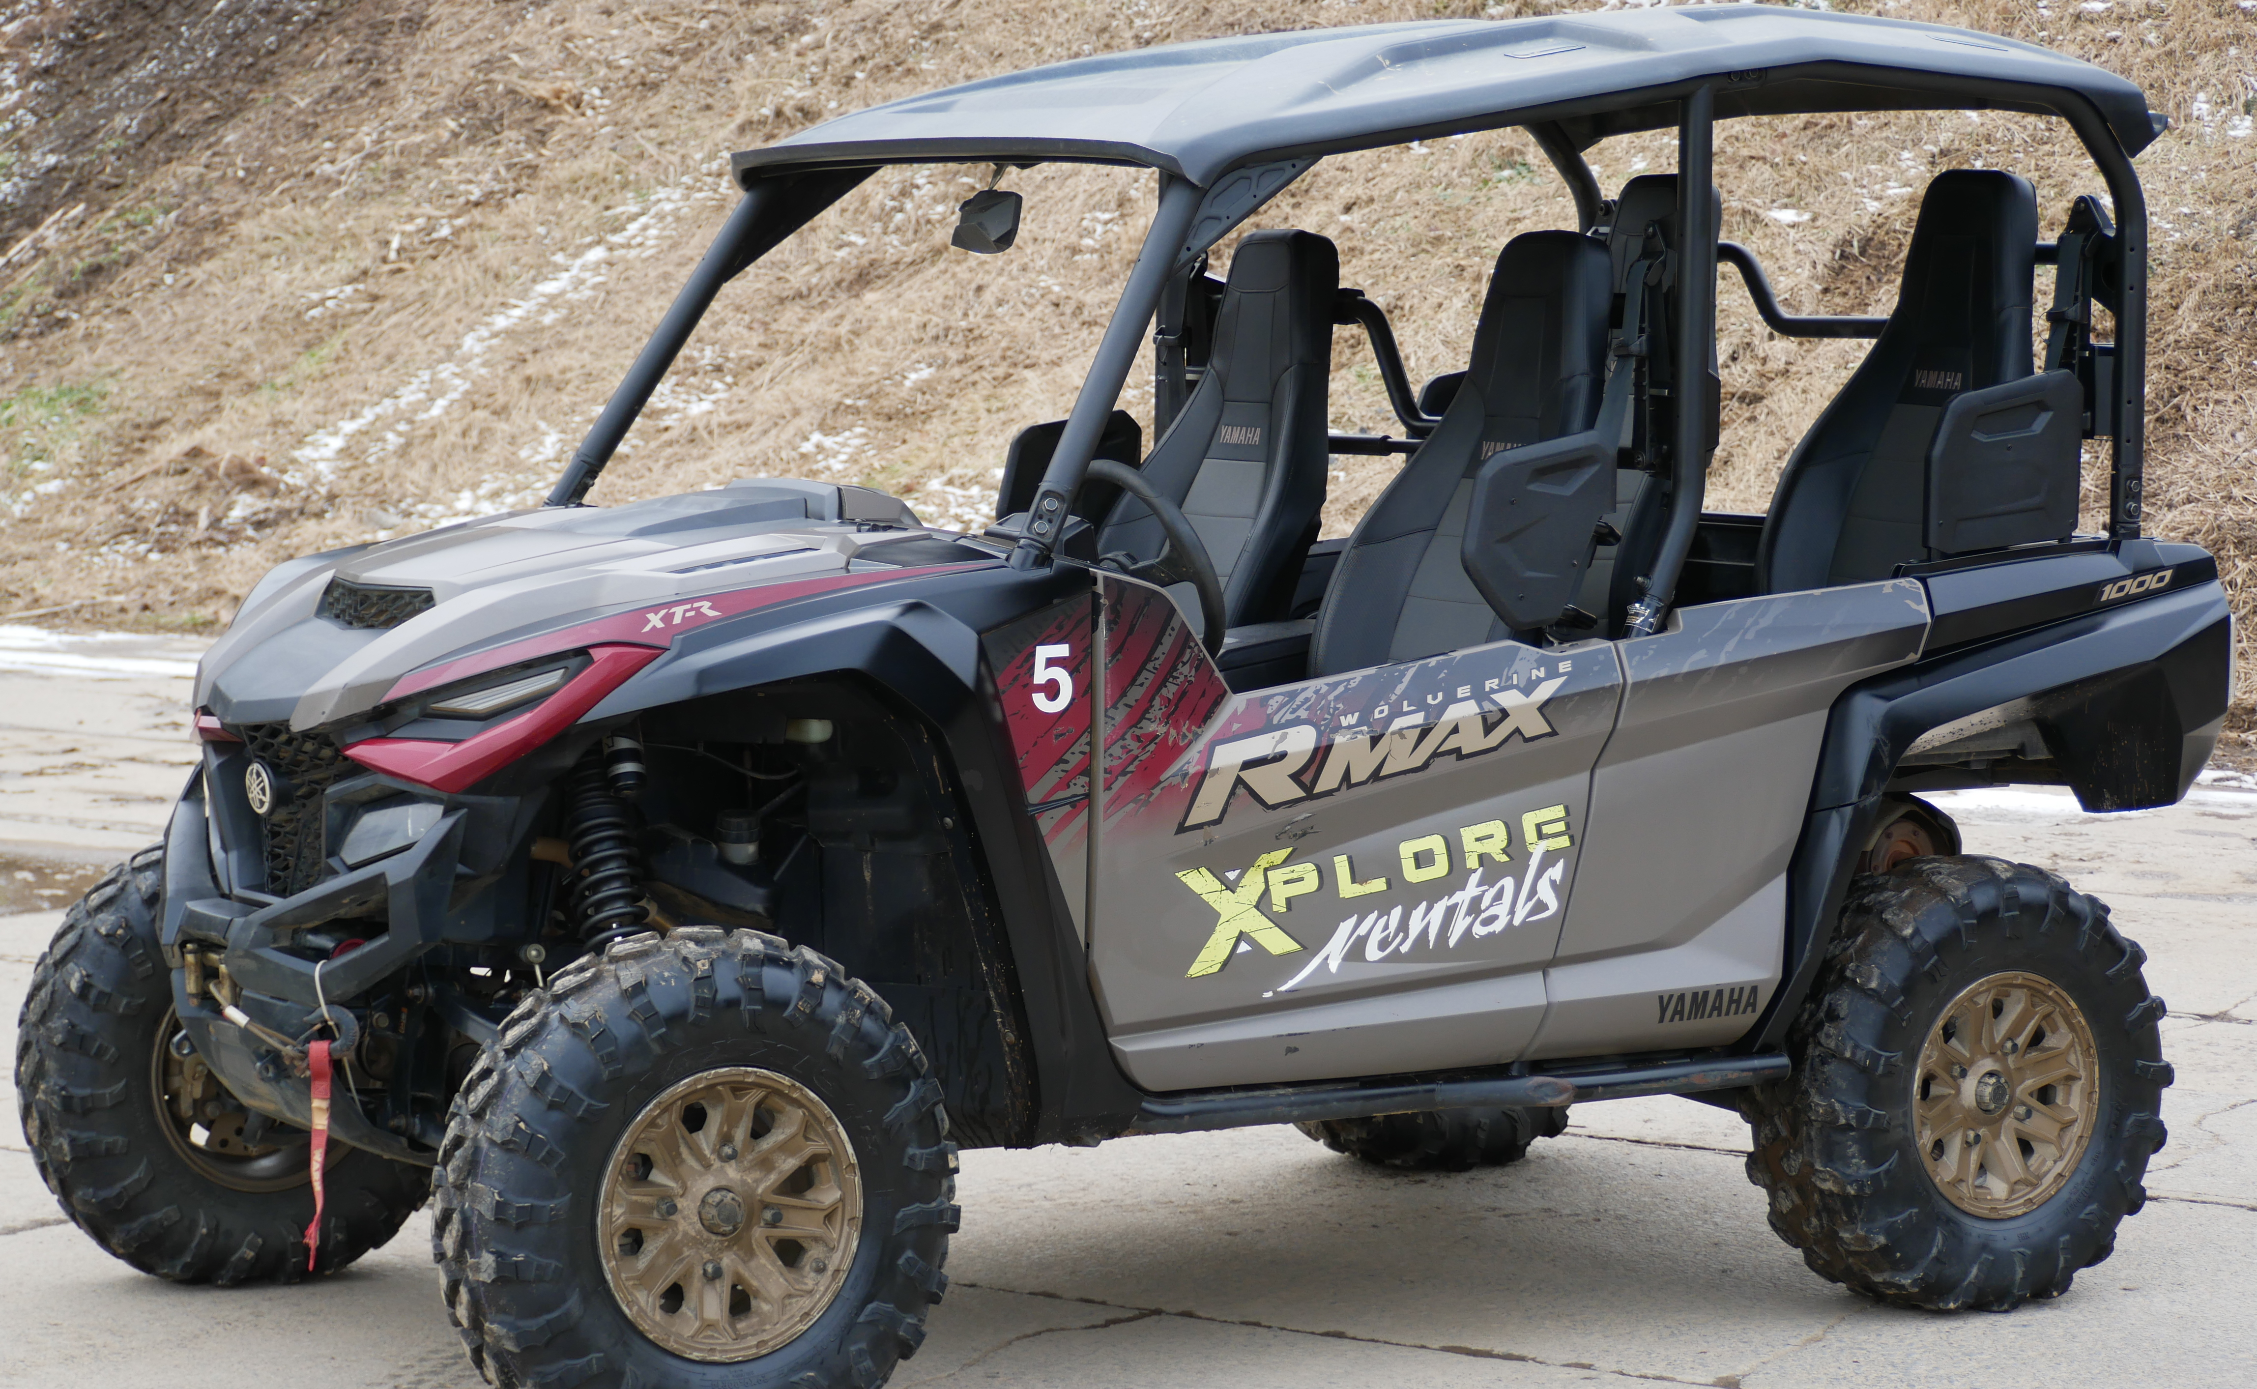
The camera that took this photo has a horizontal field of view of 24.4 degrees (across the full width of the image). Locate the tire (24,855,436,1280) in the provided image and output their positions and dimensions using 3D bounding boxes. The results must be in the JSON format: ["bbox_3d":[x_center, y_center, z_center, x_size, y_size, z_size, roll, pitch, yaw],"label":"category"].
[{"bbox_3d":[-1.425,0.578,8.423,0.738,0.728,0.253,-2,5,-30],"label":"tire"}]

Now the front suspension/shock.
[{"bbox_3d":[-0.724,0.238,7.317,0.125,0.450,0.120,-2,-9,-33],"label":"front suspension/shock"}]

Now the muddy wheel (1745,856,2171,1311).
[{"bbox_3d":[1.329,0.618,8.338,0.738,0.728,0.253,-2,5,-33],"label":"muddy wheel"}]

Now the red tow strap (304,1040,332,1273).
[{"bbox_3d":[-1.134,0.644,7.301,0.025,0.330,0.042,-2,5,-33],"label":"red tow strap"}]

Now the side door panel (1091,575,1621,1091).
[{"bbox_3d":[0.329,0.187,7.714,0.955,0.745,0.110,-2,5,-33],"label":"side door panel"}]

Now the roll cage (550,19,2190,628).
[{"bbox_3d":[0.391,-0.627,8.563,2.220,0.960,1.520,-2,5,-33],"label":"roll cage"}]

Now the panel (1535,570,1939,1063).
[{"bbox_3d":[0.926,0.189,8.097,0.770,0.710,0.110,-2,5,-33],"label":"panel"}]

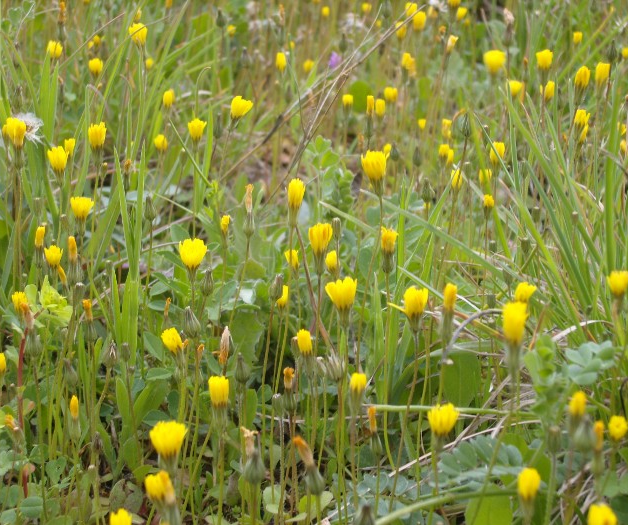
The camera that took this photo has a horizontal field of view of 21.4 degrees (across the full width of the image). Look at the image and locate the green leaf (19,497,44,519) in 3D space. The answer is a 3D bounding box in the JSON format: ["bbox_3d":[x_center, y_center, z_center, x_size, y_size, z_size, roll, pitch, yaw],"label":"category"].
[{"bbox_3d":[-0.184,0.160,1.080,0.016,0.011,0.010,0,23,0],"label":"green leaf"}]

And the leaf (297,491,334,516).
[{"bbox_3d":[0.001,0.160,1.100,0.025,0.011,0.016,0,23,0],"label":"leaf"}]

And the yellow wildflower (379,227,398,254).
[{"bbox_3d":[0.052,-0.015,1.154,0.012,0.018,0.012,1,20,3],"label":"yellow wildflower"}]

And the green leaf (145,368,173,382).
[{"bbox_3d":[-0.112,0.081,1.190,0.020,0.006,0.012,0,23,0],"label":"green leaf"}]

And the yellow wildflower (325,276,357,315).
[{"bbox_3d":[0.017,0.021,1.051,0.019,0.021,0.019,0,20,1],"label":"yellow wildflower"}]

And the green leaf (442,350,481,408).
[{"bbox_3d":[0.107,0.084,1.200,0.027,0.042,0.012,0,23,0],"label":"green leaf"}]

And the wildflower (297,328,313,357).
[{"bbox_3d":[-0.006,0.050,1.030,0.009,0.016,0.009,0,20,0],"label":"wildflower"}]

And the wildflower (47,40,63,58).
[{"bbox_3d":[-0.274,-0.225,1.750,0.017,0.018,0.017,0,23,0],"label":"wildflower"}]

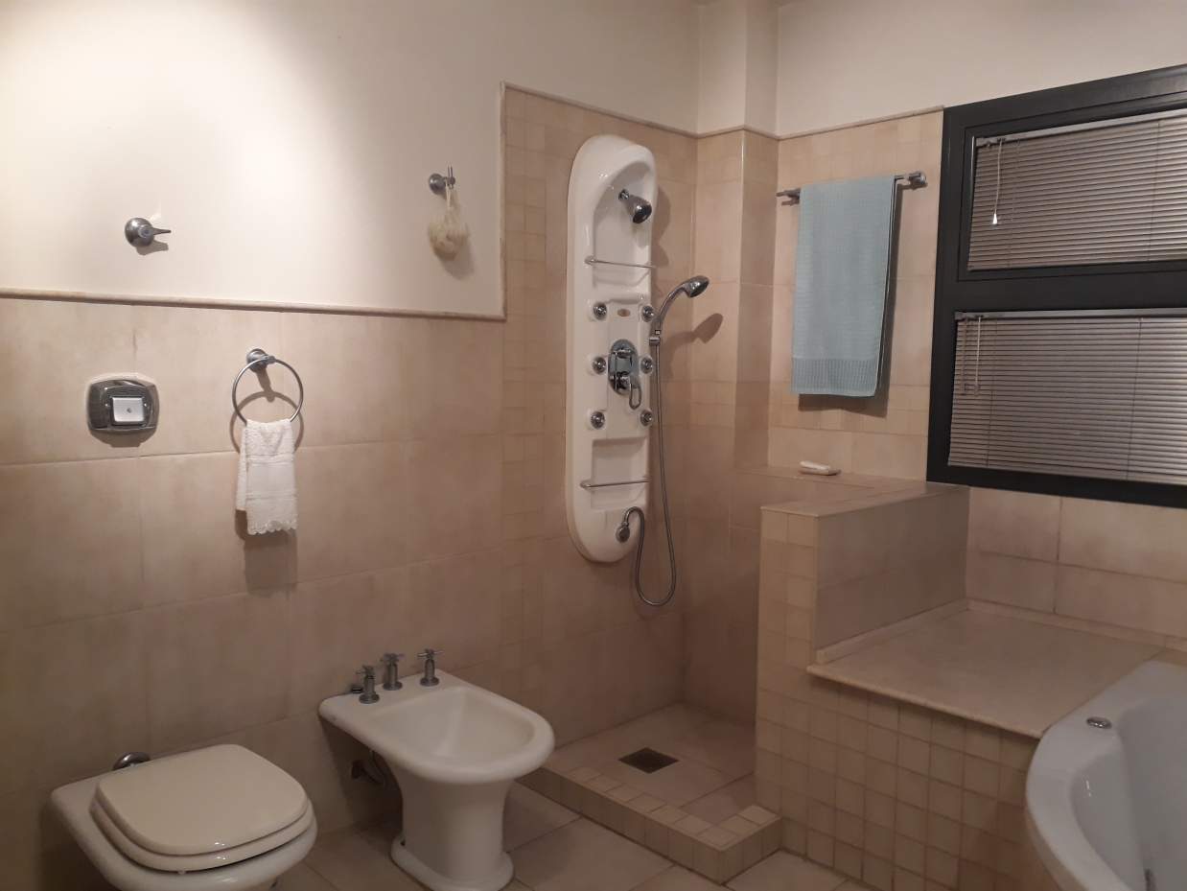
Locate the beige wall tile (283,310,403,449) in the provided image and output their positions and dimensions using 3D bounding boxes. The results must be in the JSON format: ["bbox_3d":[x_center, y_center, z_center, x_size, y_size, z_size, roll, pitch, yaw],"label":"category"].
[{"bbox_3d":[-0.618,-0.166,2.323,0.330,0.328,0.010,-5,7,-45],"label":"beige wall tile"}]

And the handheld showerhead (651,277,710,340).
[{"bbox_3d":[0.279,-0.444,2.996,0.185,0.210,0.075,1,5,1],"label":"handheld showerhead"}]

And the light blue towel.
[{"bbox_3d":[0.789,-0.504,2.969,0.060,0.680,0.345,-5,7,-45],"label":"light blue towel"}]

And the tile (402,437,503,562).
[{"bbox_3d":[-0.382,0.140,2.557,0.329,0.325,0.012,-5,7,-44],"label":"tile"}]

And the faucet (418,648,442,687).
[{"bbox_3d":[-0.438,0.590,2.478,0.057,0.090,0.057,-4,7,-44],"label":"faucet"}]

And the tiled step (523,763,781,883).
[{"bbox_3d":[0.084,0.947,2.542,0.232,0.082,0.845,-5,7,-45],"label":"tiled step"}]

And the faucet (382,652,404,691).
[{"bbox_3d":[-0.531,0.592,2.445,0.057,0.090,0.057,-4,7,-44],"label":"faucet"}]

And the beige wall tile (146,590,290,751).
[{"bbox_3d":[-0.855,0.507,2.130,0.332,0.332,0.012,-5,7,-44],"label":"beige wall tile"}]

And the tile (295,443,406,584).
[{"bbox_3d":[-0.636,0.165,2.389,0.332,0.332,0.011,-4,7,-44],"label":"tile"}]

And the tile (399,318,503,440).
[{"bbox_3d":[-0.390,-0.185,2.587,0.332,0.328,0.011,-4,7,-44],"label":"tile"}]

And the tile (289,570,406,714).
[{"bbox_3d":[-0.641,0.500,2.420,0.332,0.332,0.011,-4,7,-44],"label":"tile"}]

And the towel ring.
[{"bbox_3d":[-0.750,-0.127,2.103,0.168,0.190,0.080,-5,7,-44],"label":"towel ring"}]

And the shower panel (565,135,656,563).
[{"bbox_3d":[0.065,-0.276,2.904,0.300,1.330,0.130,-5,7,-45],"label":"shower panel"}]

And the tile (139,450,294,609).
[{"bbox_3d":[-0.852,0.178,2.100,0.332,0.328,0.012,-5,7,-44],"label":"tile"}]

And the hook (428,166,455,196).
[{"bbox_3d":[-0.395,-0.708,2.473,0.053,0.068,0.068,-4,7,-44],"label":"hook"}]

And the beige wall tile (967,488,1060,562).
[{"bbox_3d":[1.200,0.226,2.652,0.012,0.190,0.255,-5,7,-44],"label":"beige wall tile"}]

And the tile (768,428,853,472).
[{"bbox_3d":[0.725,0.013,3.123,0.012,0.137,0.317,-5,7,-44],"label":"tile"}]

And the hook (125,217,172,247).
[{"bbox_3d":[-0.948,-0.456,1.977,0.080,0.058,0.055,-4,7,-44],"label":"hook"}]

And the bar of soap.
[{"bbox_3d":[0.747,0.077,3.083,0.065,0.030,0.108,-5,7,-45],"label":"bar of soap"}]

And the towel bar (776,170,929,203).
[{"bbox_3d":[0.800,-0.816,2.912,0.080,0.045,0.505,-5,7,-44],"label":"towel bar"}]

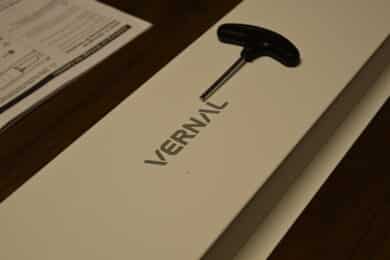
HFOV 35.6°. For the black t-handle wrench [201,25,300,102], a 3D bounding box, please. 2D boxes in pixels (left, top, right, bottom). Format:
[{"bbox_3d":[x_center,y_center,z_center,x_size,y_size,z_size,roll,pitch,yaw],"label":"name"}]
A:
[{"bbox_3d":[0.034,-0.053,0.479,0.080,0.018,0.090,24,50,29],"label":"black t-handle wrench"}]

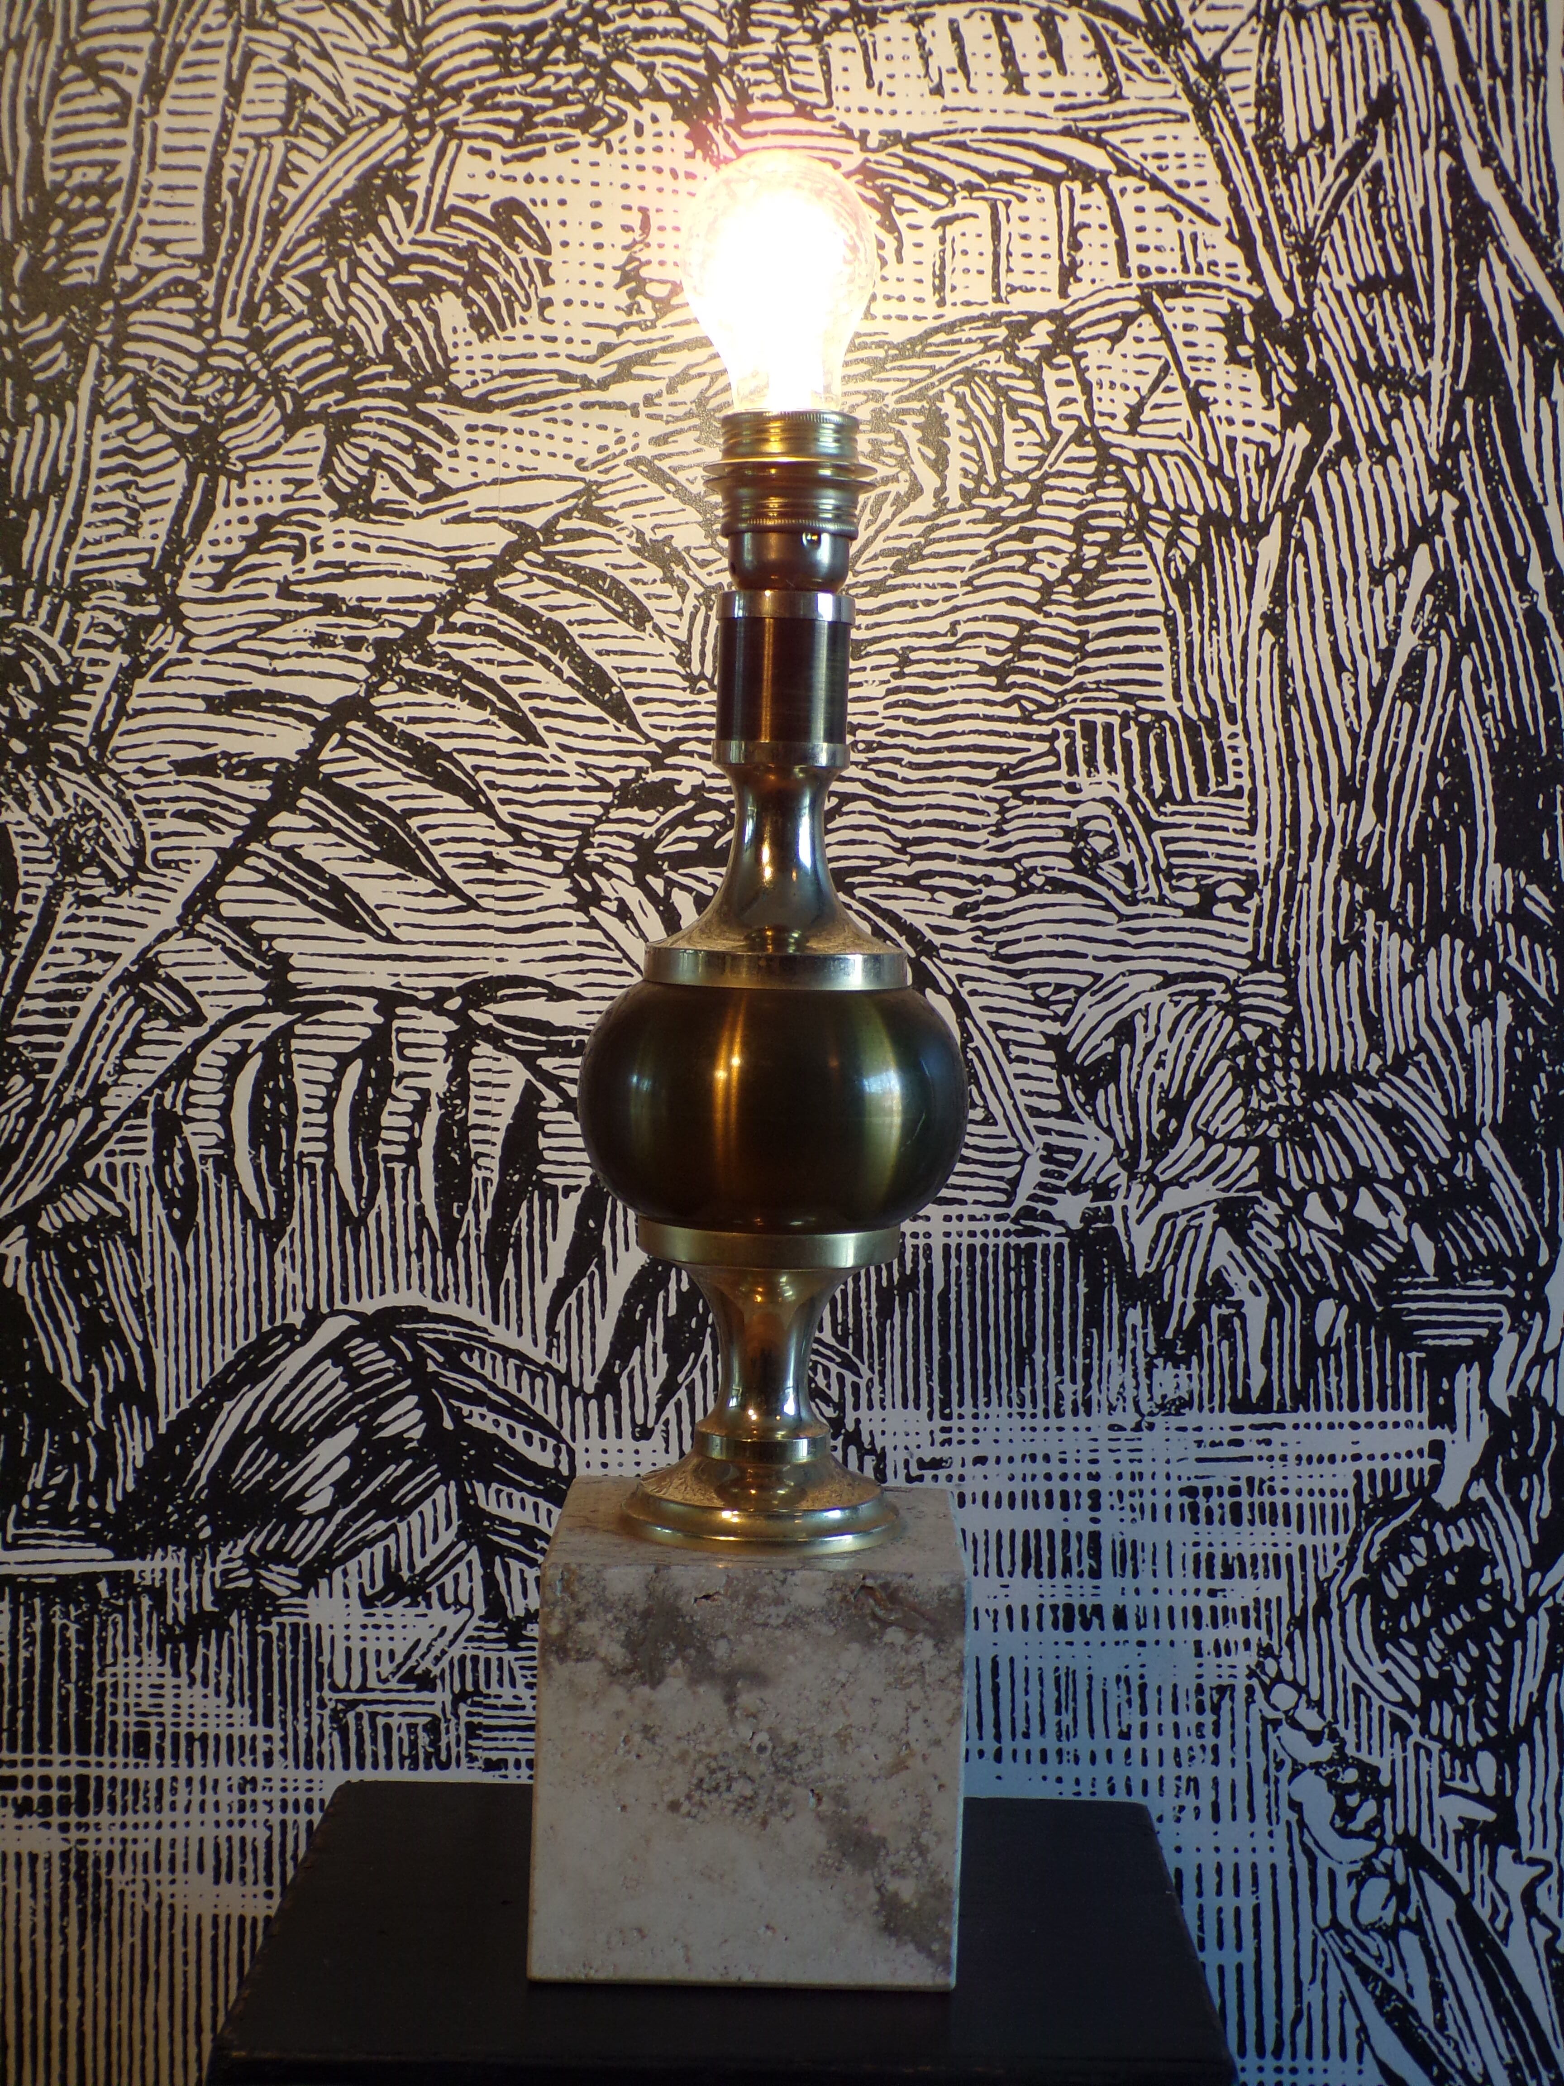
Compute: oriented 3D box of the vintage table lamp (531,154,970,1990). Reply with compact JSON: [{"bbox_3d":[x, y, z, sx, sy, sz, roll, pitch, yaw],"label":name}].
[{"bbox_3d":[-0.003,0.001,0.928,0.127,0.554,0.127,2,3,1],"label":"vintage table lamp"}]

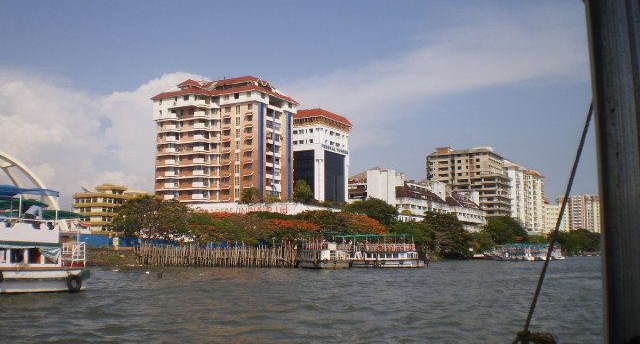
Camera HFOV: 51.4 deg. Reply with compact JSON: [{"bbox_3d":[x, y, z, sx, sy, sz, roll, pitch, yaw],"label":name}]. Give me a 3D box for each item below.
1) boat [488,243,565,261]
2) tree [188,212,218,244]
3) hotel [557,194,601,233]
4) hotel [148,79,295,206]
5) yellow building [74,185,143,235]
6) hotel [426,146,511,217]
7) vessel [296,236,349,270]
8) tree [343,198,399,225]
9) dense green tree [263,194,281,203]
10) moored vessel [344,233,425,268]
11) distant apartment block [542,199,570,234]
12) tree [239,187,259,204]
[{"bbox_3d":[60.684,23.446,196.607,21.000,5.150,5.000,1,-7,-9],"label":"boat"},{"bbox_3d":[-20.678,11.244,117.502,5.900,8.070,5.600,0,-7,0],"label":"tree"},{"bbox_3d":[247.692,51.065,638.507,41.000,54.890,20.000,-3,-7,20],"label":"hotel"},{"bbox_3d":[-25.300,-1.524,181.010,30.000,48.760,24.000,-4,-8,30],"label":"hotel"},{"bbox_3d":[-71.238,16.607,227.661,25.000,24.030,18.000,2,-7,-14],"label":"yellow building"},{"bbox_3d":[75.000,14.534,336.710,35.000,54.500,24.000,-4,-8,30],"label":"hotel"},{"bbox_3d":[0.512,11.643,97.306,7.900,4.600,3.900,0,-7,-3],"label":"vessel"},{"bbox_3d":[10.394,11.586,137.608,11.500,12.250,10.500,0,-7,0],"label":"tree"},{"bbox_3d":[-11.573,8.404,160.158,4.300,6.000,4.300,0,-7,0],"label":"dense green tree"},{"bbox_3d":[9.819,11.672,98.310,11.800,4.780,3.800,0,-7,2],"label":"moored vessel"},{"bbox_3d":[153.883,37.310,438.706,15.000,33.920,15.000,-4,-8,30],"label":"distant apartment block"},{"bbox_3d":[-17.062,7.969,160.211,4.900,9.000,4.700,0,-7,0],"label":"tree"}]

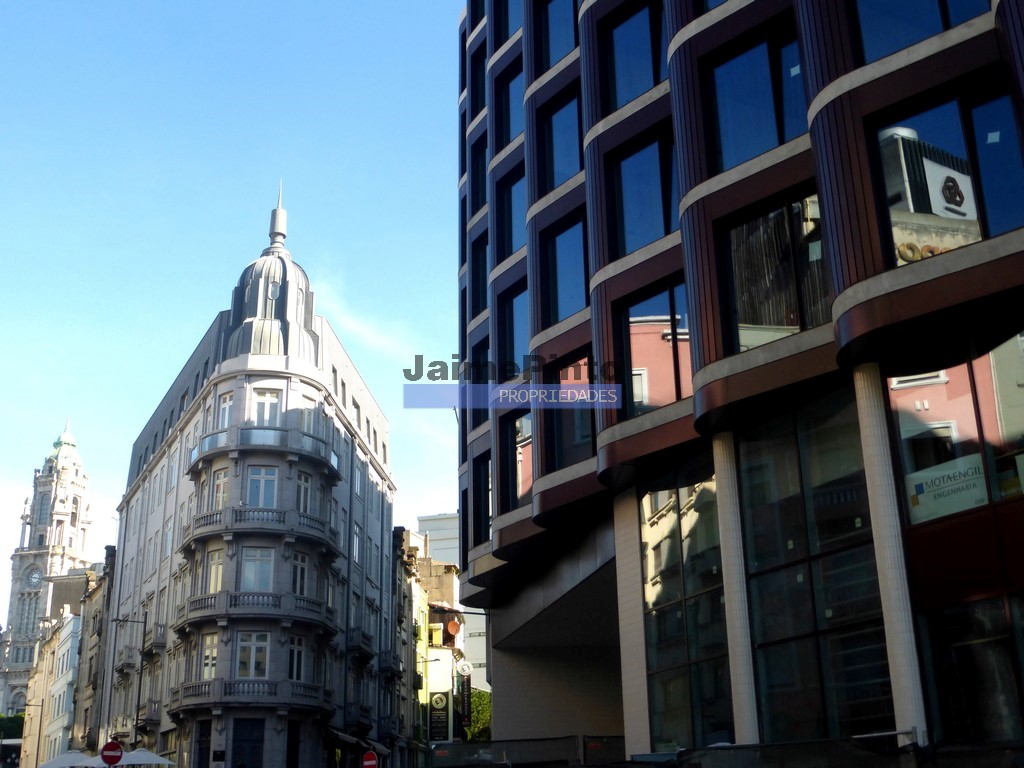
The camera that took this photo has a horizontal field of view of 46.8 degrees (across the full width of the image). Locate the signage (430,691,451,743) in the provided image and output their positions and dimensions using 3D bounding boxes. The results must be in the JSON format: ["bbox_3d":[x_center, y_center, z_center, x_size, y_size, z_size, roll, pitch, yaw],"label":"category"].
[{"bbox_3d":[-4.823,22.274,79.269,1.500,3.400,0.150,-3,-21,4],"label":"signage"}]

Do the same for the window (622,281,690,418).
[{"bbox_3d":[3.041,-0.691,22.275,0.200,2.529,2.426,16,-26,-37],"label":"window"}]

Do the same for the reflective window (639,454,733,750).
[{"bbox_3d":[3.353,4.480,21.603,0.200,5.897,3.278,6,-22,-19],"label":"reflective window"}]

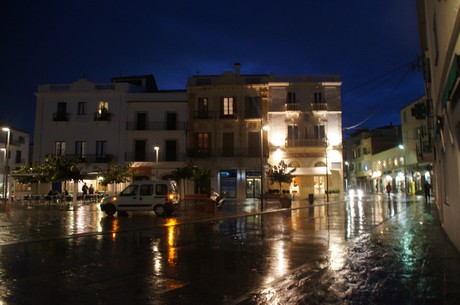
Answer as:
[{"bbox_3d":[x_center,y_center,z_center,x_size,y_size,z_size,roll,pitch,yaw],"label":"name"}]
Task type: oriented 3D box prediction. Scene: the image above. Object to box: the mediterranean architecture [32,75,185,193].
[{"bbox_3d":[-12.600,-1.175,41.043,16.000,12.700,9.500,0,-5,2],"label":"mediterranean architecture"}]

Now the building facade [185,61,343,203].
[{"bbox_3d":[3.700,-1.765,40.591,15.900,13.800,10.000,0,-5,2],"label":"building facade"}]

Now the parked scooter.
[{"bbox_3d":[-0.801,3.034,22.625,0.720,1.220,1.800,2,-5,-26],"label":"parked scooter"}]

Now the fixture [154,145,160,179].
[{"bbox_3d":[-6.657,1.906,31.451,0.400,4.950,0.600,-2,-5,17],"label":"fixture"}]

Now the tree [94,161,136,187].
[{"bbox_3d":[-9.209,2.459,28.193,3.100,3.300,3.000,0,-5,0],"label":"tree"}]

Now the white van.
[{"bbox_3d":[-4.700,2.335,18.018,4.020,1.840,1.680,0,-5,5],"label":"white van"}]

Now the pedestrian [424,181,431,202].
[{"bbox_3d":[15.525,3.149,27.031,0.550,1.730,0.400,-3,-6,31],"label":"pedestrian"}]

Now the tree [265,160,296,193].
[{"bbox_3d":[4.133,2.285,27.907,2.500,3.200,2.400,0,-5,0],"label":"tree"}]

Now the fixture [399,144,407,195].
[{"bbox_3d":[18.542,2.093,36.955,0.850,5.500,0.300,0,-5,0],"label":"fixture"}]

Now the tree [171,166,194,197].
[{"bbox_3d":[-3.821,2.608,27.879,2.000,2.950,2.000,0,-5,0],"label":"tree"}]

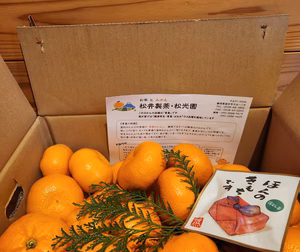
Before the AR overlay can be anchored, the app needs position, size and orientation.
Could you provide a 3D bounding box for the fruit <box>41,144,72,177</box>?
[{"bbox_3d":[-0.132,0.050,0.378,0.048,0.043,0.048,-3,43,-1],"label":"fruit"}]

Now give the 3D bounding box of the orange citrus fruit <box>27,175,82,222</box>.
[{"bbox_3d":[-0.116,0.089,0.327,0.069,0.054,0.069,5,59,-14],"label":"orange citrus fruit"}]

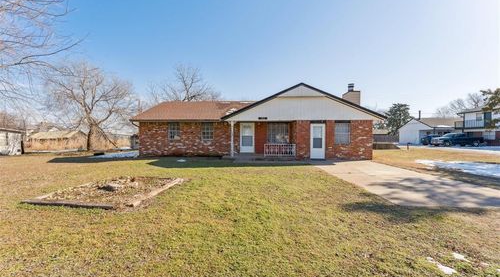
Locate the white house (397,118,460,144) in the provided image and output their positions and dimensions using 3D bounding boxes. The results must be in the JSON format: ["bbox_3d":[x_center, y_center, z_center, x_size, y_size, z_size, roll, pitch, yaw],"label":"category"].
[{"bbox_3d":[30.300,-1.050,34.400,6.600,4.400,7.300,0,0,0],"label":"white house"}]

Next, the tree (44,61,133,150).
[{"bbox_3d":[-18.300,-3.700,24.000,8.800,10.100,8.500,0,0,0],"label":"tree"}]

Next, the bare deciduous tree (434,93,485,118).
[{"bbox_3d":[47.000,-4.600,47.000,8.800,11.400,8.200,0,0,0],"label":"bare deciduous tree"}]

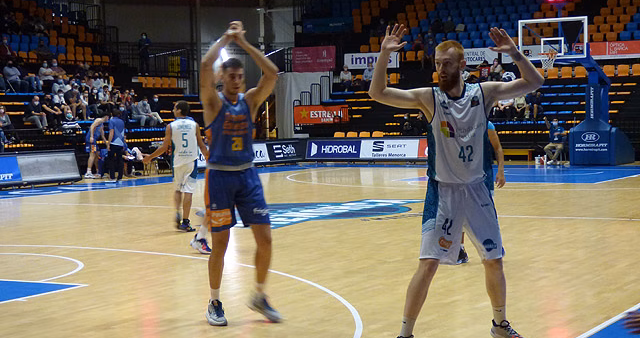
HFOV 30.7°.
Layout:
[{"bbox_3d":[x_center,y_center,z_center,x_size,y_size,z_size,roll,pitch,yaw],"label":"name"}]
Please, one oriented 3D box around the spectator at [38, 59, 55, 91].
[{"bbox_3d":[-9.243,-3.098,39.871,0.750,1.220,0.540,1,3,42],"label":"spectator"}]

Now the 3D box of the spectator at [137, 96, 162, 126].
[{"bbox_3d":[-5.692,-1.960,39.700,0.650,1.120,0.520,0,3,30],"label":"spectator"}]

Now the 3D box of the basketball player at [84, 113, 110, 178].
[{"bbox_3d":[-6.208,-0.675,32.500,0.650,1.860,0.550,-2,3,-12],"label":"basketball player"}]

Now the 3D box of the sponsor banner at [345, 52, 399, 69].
[{"bbox_3d":[2.091,-4.363,46.839,2.450,0.660,0.050,0,3,27],"label":"sponsor banner"}]

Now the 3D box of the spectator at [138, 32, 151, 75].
[{"bbox_3d":[-7.232,-4.747,48.000,0.520,1.730,0.360,-2,3,-12],"label":"spectator"}]

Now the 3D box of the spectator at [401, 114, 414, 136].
[{"bbox_3d":[2.953,-1.310,40.129,0.520,1.200,0.720,0,3,32],"label":"spectator"}]

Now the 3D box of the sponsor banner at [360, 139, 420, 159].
[{"bbox_3d":[2.307,-0.648,38.124,2.080,0.640,0.120,0,-11,30],"label":"sponsor banner"}]

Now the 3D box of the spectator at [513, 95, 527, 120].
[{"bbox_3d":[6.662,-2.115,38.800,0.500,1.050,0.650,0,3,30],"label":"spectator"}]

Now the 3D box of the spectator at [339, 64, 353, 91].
[{"bbox_3d":[1.024,-3.621,46.756,0.500,1.050,0.650,0,3,22],"label":"spectator"}]

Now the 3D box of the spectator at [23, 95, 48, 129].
[{"bbox_3d":[-8.851,-1.745,36.300,0.620,1.100,0.500,0,3,30],"label":"spectator"}]

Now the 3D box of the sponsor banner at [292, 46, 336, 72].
[{"bbox_3d":[-0.215,-4.557,48.163,2.060,1.000,0.050,0,3,28],"label":"sponsor banner"}]

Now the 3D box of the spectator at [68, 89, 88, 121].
[{"bbox_3d":[-7.752,-2.098,37.314,0.680,1.090,0.560,1,4,44],"label":"spectator"}]

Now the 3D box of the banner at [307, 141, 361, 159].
[{"bbox_3d":[0.477,-0.657,39.657,2.150,0.700,0.080,0,3,30],"label":"banner"}]

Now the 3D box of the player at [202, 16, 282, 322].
[{"bbox_3d":[-0.631,0.032,9.250,0.630,2.370,0.480,-2,3,-24],"label":"player"}]

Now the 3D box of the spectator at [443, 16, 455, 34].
[{"bbox_3d":[5.351,-5.673,48.208,0.520,1.220,0.720,0,3,28],"label":"spectator"}]

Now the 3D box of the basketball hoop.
[{"bbox_3d":[5.983,-2.833,30.500,0.470,0.460,0.560,0,3,30],"label":"basketball hoop"}]

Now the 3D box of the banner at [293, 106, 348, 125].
[{"bbox_3d":[0.055,-1.944,42.331,2.200,0.660,0.060,0,3,30],"label":"banner"}]

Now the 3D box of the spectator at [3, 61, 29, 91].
[{"bbox_3d":[-9.889,-3.009,37.891,0.720,1.080,0.580,1,3,36],"label":"spectator"}]

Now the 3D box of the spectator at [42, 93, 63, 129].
[{"bbox_3d":[-8.112,-1.744,35.321,0.650,1.080,0.520,1,3,38],"label":"spectator"}]

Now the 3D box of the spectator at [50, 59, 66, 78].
[{"bbox_3d":[-9.041,-3.165,40.220,0.750,1.240,0.560,1,3,42],"label":"spectator"}]

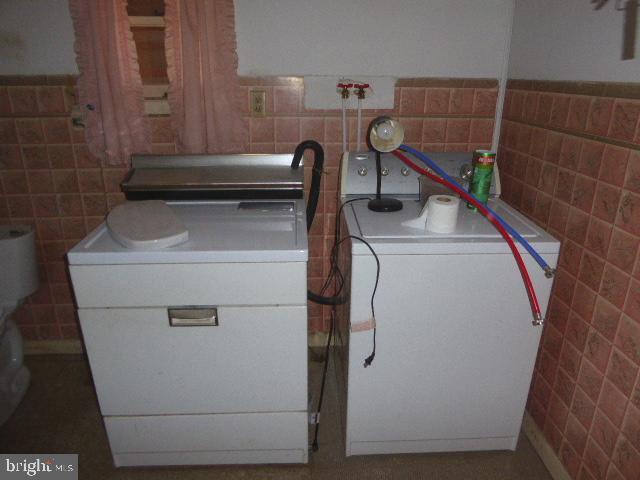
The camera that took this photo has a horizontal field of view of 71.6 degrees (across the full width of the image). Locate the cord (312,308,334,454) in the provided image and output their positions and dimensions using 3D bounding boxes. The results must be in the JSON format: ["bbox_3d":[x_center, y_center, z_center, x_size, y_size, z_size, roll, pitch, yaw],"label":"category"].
[{"bbox_3d":[0.010,0.576,1.907,0.100,0.370,0.380,-1,20,-4],"label":"cord"}]

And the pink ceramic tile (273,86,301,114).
[{"bbox_3d":[-0.142,-0.623,1.976,0.109,0.109,0.010,-1,20,-4],"label":"pink ceramic tile"}]

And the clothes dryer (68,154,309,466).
[{"bbox_3d":[-0.425,0.241,1.820,0.737,1.060,0.693,-1,20,-3],"label":"clothes dryer"}]

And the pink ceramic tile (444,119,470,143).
[{"bbox_3d":[0.648,-0.510,2.075,0.109,0.109,0.010,-1,20,-4],"label":"pink ceramic tile"}]

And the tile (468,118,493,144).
[{"bbox_3d":[0.763,-0.509,2.083,0.109,0.109,0.010,-1,20,-4],"label":"tile"}]

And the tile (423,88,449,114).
[{"bbox_3d":[0.535,-0.633,2.021,0.109,0.109,0.010,-1,20,-4],"label":"tile"}]

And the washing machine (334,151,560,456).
[{"bbox_3d":[0.427,0.227,1.867,0.689,1.066,0.663,0,20,-2],"label":"washing machine"}]

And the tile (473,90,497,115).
[{"bbox_3d":[0.759,-0.638,2.035,0.109,0.109,0.010,-1,20,-4],"label":"tile"}]

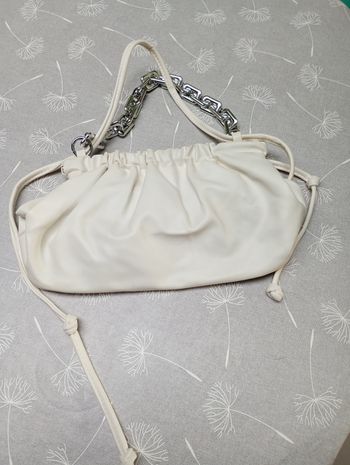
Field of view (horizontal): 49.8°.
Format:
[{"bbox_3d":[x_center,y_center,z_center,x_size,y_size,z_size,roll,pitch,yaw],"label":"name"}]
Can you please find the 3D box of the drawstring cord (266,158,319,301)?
[{"bbox_3d":[0.128,-0.005,0.406,0.063,0.028,0.158,4,68,2],"label":"drawstring cord"}]

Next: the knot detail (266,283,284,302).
[{"bbox_3d":[0.103,0.062,0.388,0.018,0.014,0.019,4,68,2],"label":"knot detail"}]

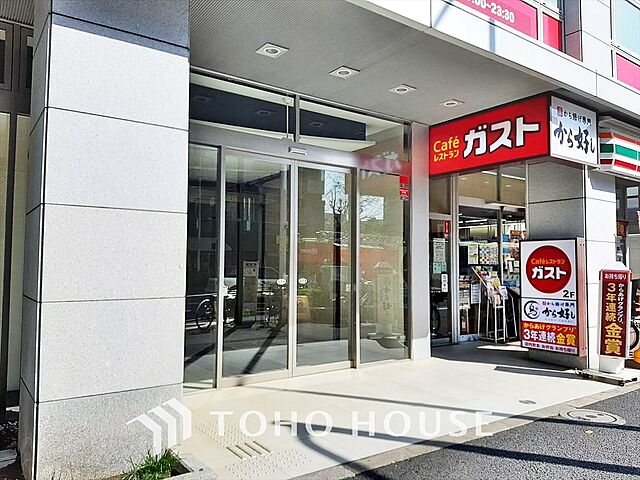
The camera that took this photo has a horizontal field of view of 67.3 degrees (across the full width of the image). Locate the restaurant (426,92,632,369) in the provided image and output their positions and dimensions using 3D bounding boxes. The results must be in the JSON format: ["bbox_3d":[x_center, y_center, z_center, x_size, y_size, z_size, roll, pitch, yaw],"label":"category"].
[{"bbox_3d":[2.959,0.042,7.375,2.277,3.451,2.465,2,-3,-36],"label":"restaurant"}]

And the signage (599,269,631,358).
[{"bbox_3d":[3.660,0.917,5.974,0.090,1.080,0.360,3,-3,-44],"label":"signage"}]

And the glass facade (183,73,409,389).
[{"bbox_3d":[-0.150,-0.053,5.993,3.523,3.451,0.174,2,-3,-36],"label":"glass facade"}]

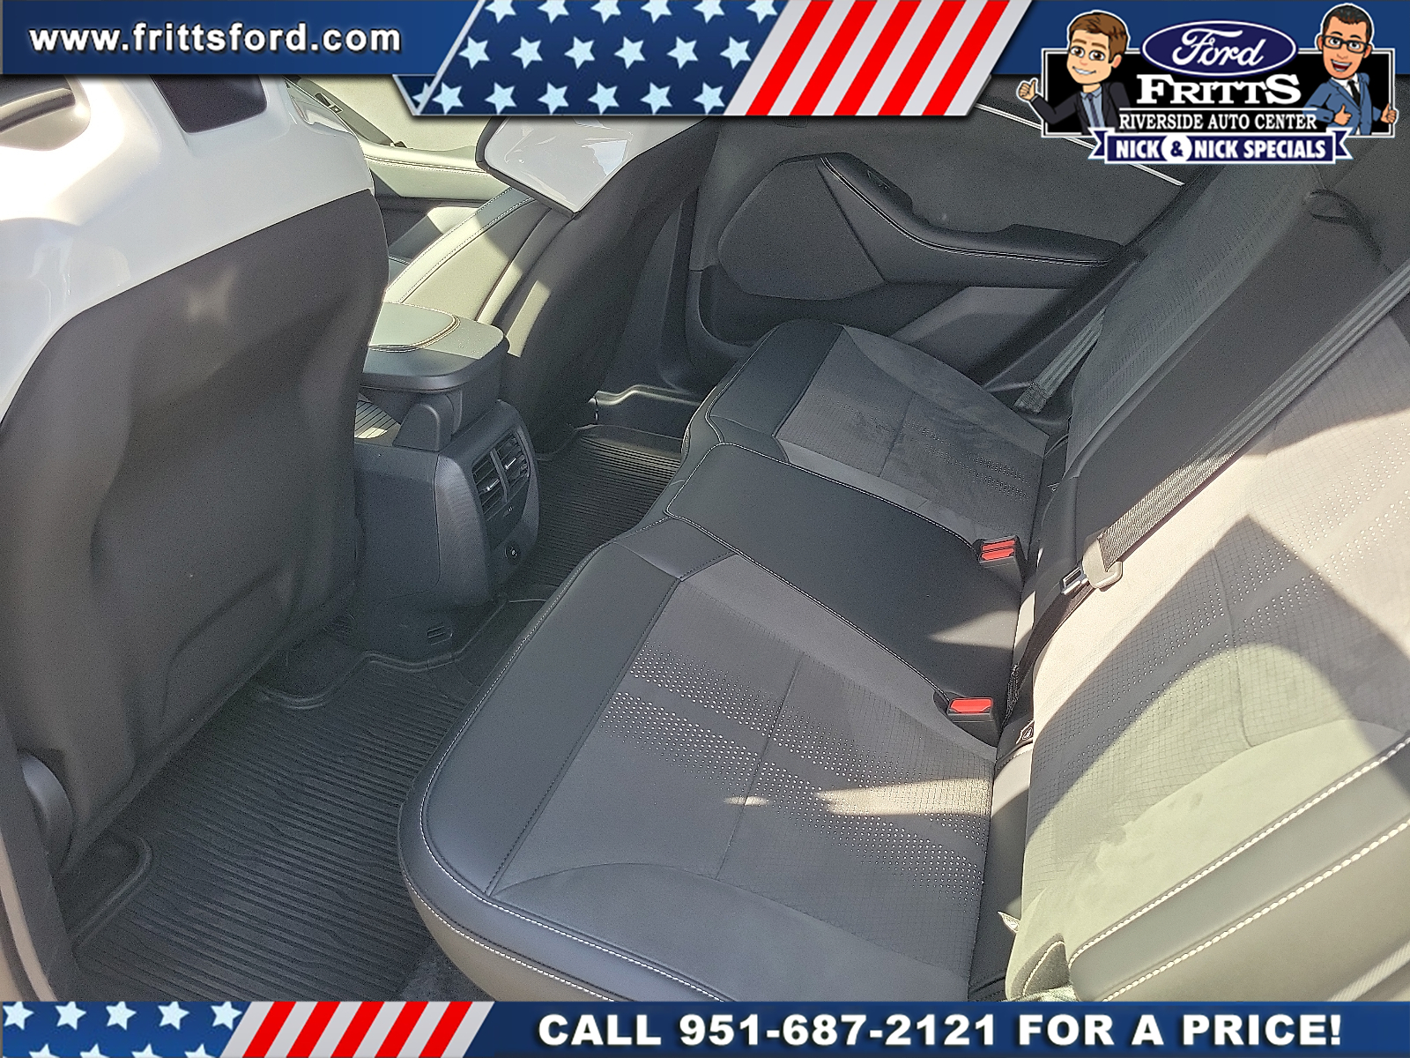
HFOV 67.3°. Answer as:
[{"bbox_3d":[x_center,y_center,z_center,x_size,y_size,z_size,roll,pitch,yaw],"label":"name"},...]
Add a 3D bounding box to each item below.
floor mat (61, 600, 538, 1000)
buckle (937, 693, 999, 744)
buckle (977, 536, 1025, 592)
[{"bbox_3d":[-0.397,0.270,1.236,0.380,0.035,0.655,14,35,14],"label":"floor mat"},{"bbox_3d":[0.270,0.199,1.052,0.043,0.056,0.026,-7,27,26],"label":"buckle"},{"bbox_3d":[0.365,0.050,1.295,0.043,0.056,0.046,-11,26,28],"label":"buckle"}]

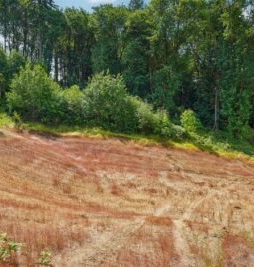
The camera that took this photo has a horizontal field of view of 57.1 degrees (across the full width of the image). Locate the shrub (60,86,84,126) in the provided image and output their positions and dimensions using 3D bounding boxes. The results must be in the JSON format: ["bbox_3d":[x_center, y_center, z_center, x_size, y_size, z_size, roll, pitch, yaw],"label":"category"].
[{"bbox_3d":[-5.137,-2.734,22.000,2.402,3.695,2.700,0,0,0],"label":"shrub"}]

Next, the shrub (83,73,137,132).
[{"bbox_3d":[-1.470,-2.763,20.800,4.716,5.240,4.300,0,0,0],"label":"shrub"}]

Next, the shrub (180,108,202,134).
[{"bbox_3d":[6.080,-1.131,22.000,1.847,2.402,1.800,0,0,0],"label":"shrub"}]

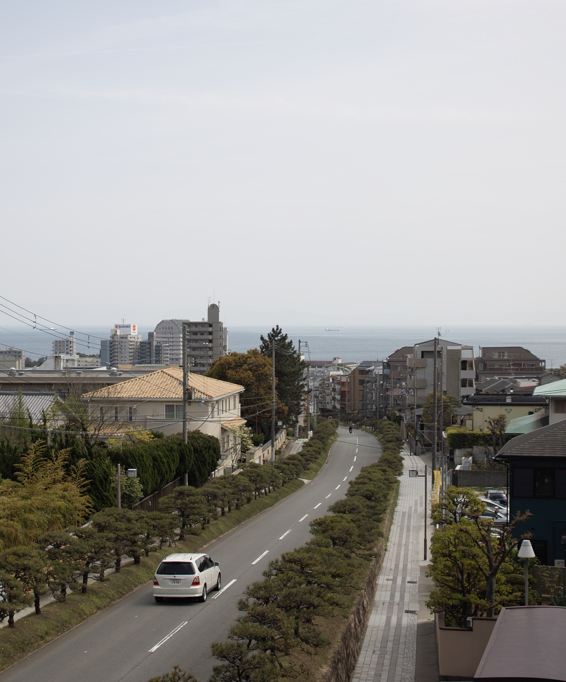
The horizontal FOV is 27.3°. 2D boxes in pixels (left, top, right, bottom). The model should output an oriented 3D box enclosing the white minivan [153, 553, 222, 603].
[{"bbox_3d":[-3.420,8.537,43.141,1.800,1.630,4.750,0,-4,7],"label":"white minivan"}]

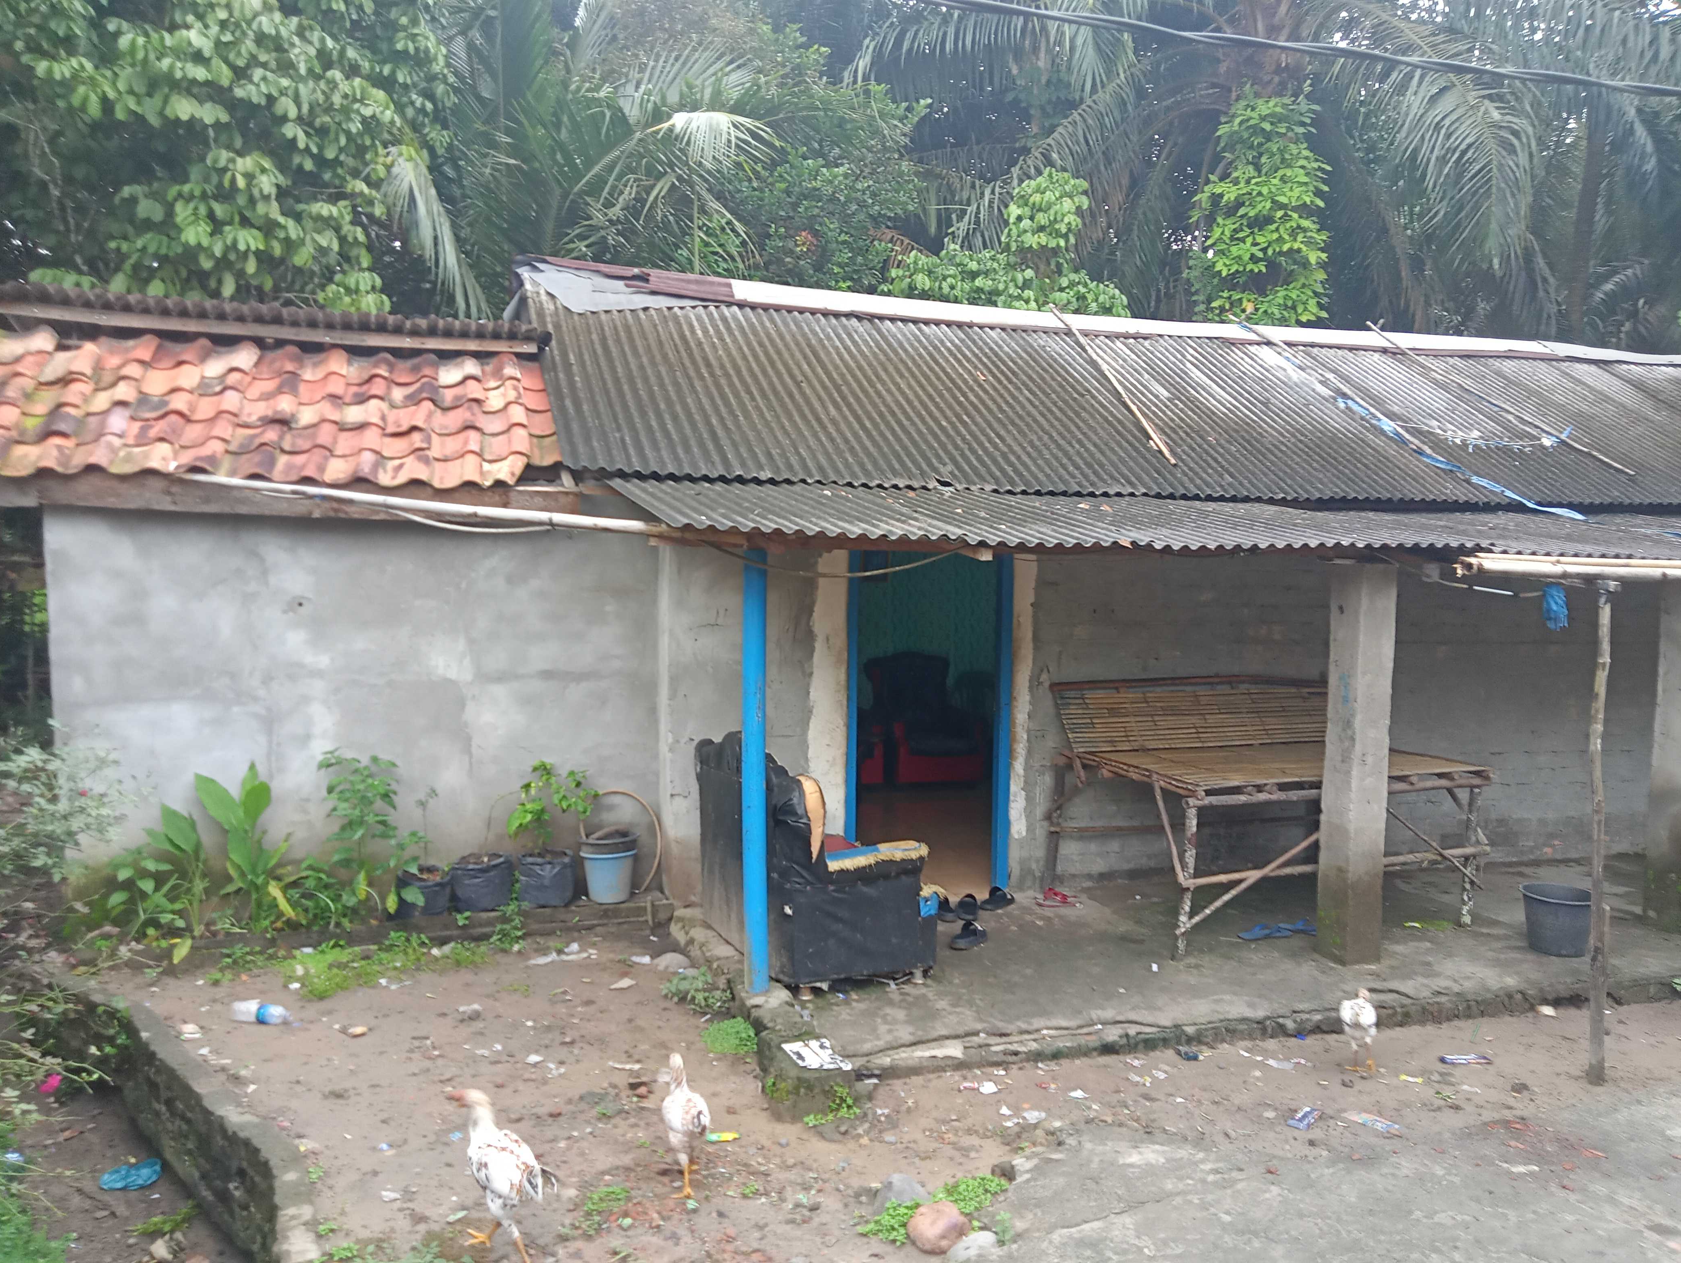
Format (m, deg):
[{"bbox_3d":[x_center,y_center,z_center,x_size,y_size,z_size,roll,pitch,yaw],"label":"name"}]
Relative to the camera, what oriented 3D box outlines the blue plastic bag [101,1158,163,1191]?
[{"bbox_3d":[-2.720,2.085,5.220,0.240,0.060,0.130,-1,4,-28],"label":"blue plastic bag"}]

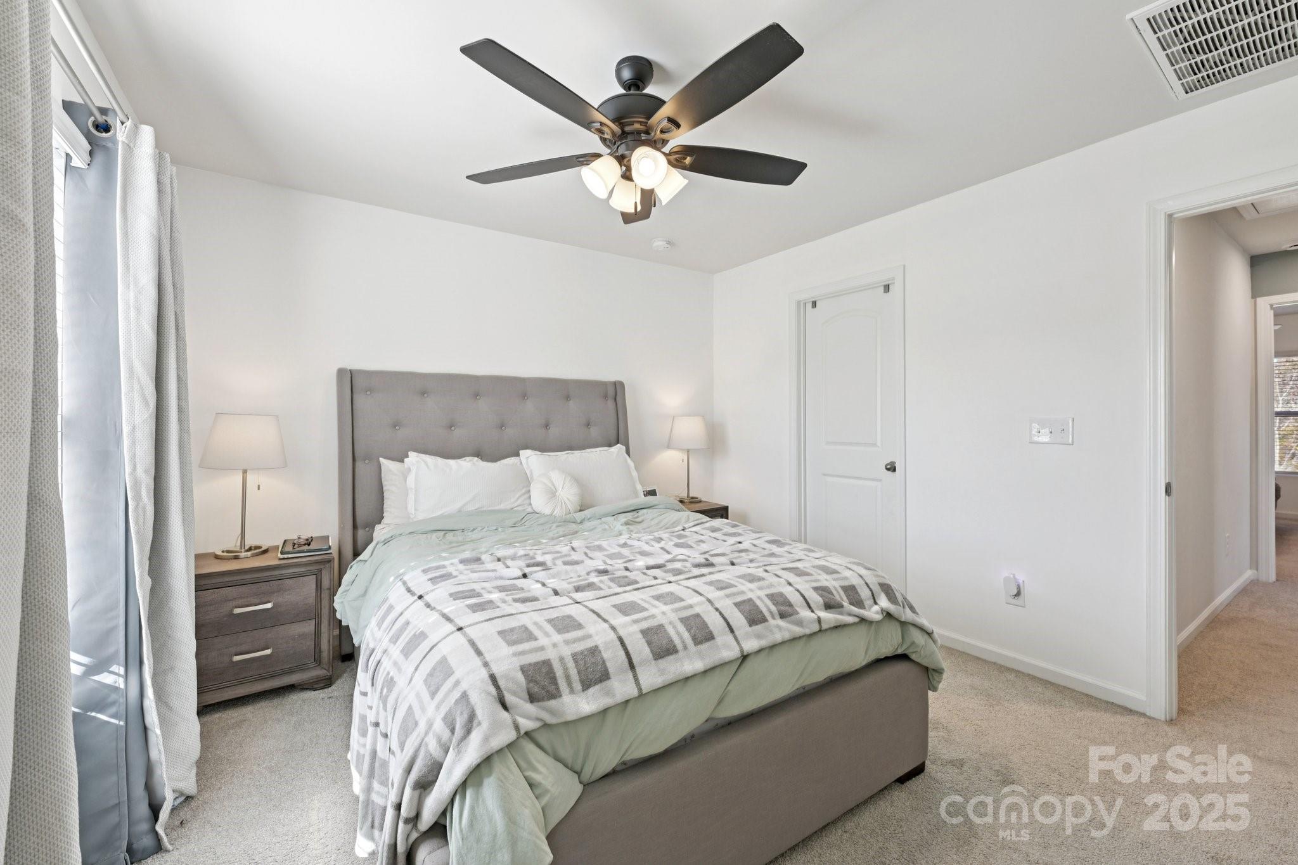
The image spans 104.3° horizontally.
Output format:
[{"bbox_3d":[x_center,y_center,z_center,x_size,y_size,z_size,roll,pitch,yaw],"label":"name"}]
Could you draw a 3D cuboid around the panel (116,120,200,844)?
[{"bbox_3d":[-1.499,0.158,1.533,0.150,2.060,0.330,-1,1,-34],"label":"panel"}]

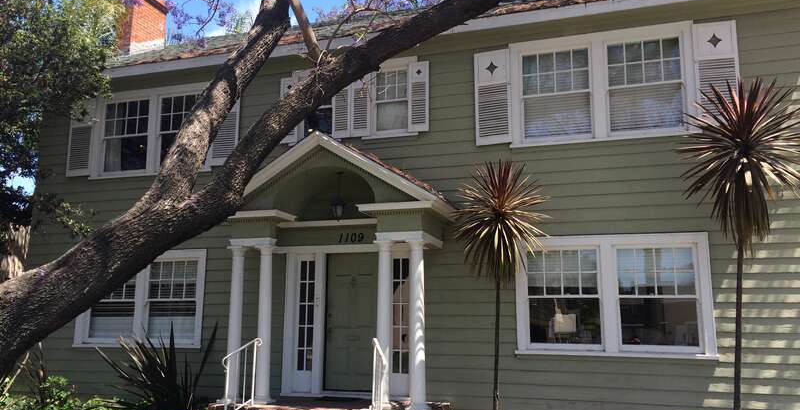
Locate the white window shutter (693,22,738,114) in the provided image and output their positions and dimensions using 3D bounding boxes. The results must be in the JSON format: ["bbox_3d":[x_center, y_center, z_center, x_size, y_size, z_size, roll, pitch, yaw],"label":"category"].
[{"bbox_3d":[4.272,-1.758,9.001,0.522,1.477,0.050,-3,-10,19],"label":"white window shutter"}]

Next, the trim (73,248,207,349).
[{"bbox_3d":[-4.482,1.608,11.514,2.643,1.634,0.120,-3,-10,19],"label":"trim"}]

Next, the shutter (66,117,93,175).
[{"bbox_3d":[-5.926,-1.242,12.472,0.523,1.446,0.050,-3,-10,19],"label":"shutter"}]

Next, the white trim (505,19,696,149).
[{"bbox_3d":[2.839,-1.675,9.519,2.551,1.588,0.120,-3,-10,19],"label":"white trim"}]

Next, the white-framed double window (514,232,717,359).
[{"bbox_3d":[2.831,1.213,9.029,2.522,1.620,0.120,-3,-10,19],"label":"white-framed double window"}]

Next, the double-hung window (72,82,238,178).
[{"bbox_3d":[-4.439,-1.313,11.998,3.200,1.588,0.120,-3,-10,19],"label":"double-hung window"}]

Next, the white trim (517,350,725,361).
[{"bbox_3d":[2.696,1.904,8.510,2.478,0.057,0.082,-3,-10,19],"label":"white trim"}]

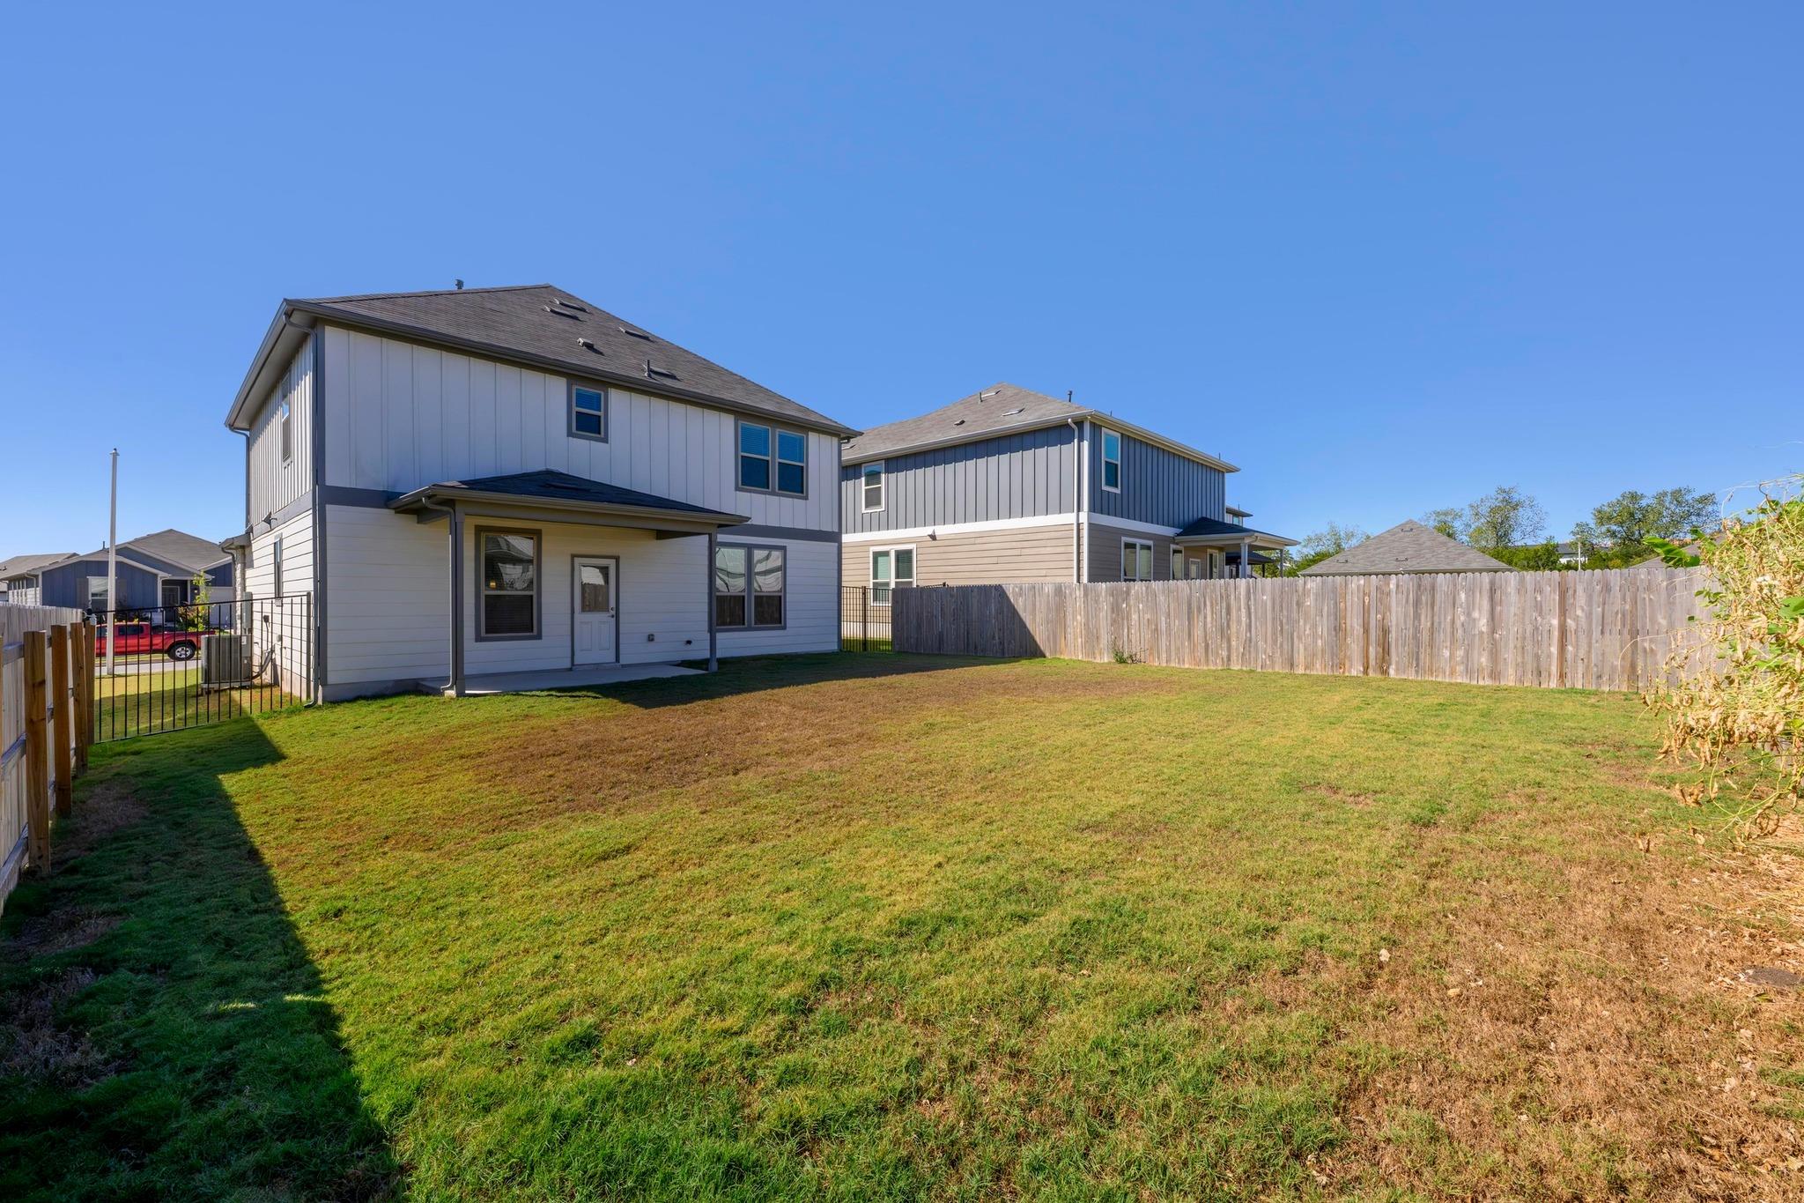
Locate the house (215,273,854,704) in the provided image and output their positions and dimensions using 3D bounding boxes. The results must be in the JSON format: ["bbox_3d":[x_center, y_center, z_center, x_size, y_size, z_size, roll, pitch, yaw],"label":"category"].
[{"bbox_3d":[-9.780,-3.160,18.600,17.700,9.650,11.250,0,1,43],"label":"house"}]

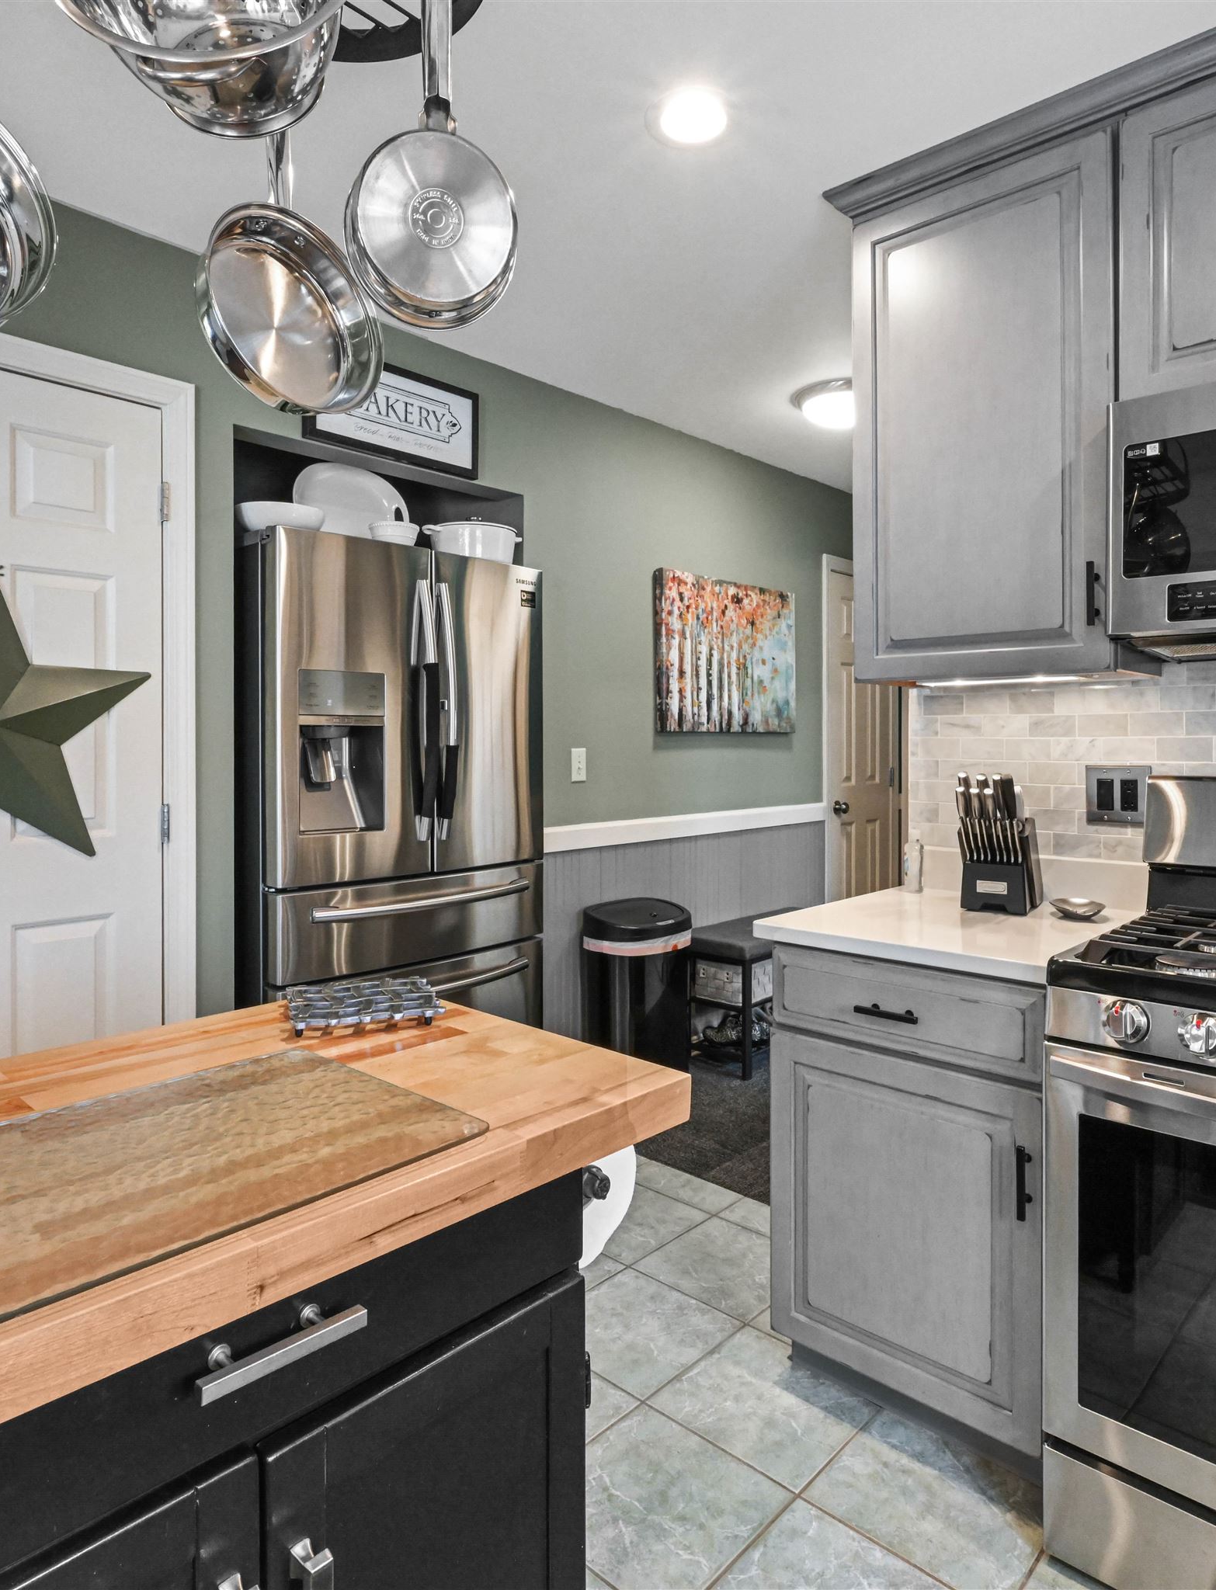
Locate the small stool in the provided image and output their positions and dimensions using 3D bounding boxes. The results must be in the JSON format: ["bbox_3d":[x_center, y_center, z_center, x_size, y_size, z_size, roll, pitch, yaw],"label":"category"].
[{"bbox_3d":[0.699,0.816,3.874,0.284,0.511,0.790,2,2,43],"label":"small stool"}]

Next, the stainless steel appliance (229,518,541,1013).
[{"bbox_3d":[-0.785,0.207,2.897,0.831,1.818,0.920,2,2,43],"label":"stainless steel appliance"}]

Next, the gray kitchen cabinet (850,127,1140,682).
[{"bbox_3d":[0.856,-0.764,2.008,0.537,1.015,0.304,2,2,43],"label":"gray kitchen cabinet"}]

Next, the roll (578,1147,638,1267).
[{"bbox_3d":[-0.105,0.411,1.068,0.286,0.153,0.153,2,2,43],"label":"roll"}]

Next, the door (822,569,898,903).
[{"bbox_3d":[1.266,-0.028,4.665,0.061,2.076,0.648,2,2,43],"label":"door"}]

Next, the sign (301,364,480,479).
[{"bbox_3d":[-0.612,-1.130,2.743,0.025,0.262,0.603,2,2,43],"label":"sign"}]

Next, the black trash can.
[{"bbox_3d":[0.102,0.763,3.214,0.304,0.689,0.395,2,2,43],"label":"black trash can"}]

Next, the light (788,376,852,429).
[{"bbox_3d":[0.854,-1.351,3.277,0.395,0.111,0.395,2,2,43],"label":"light"}]

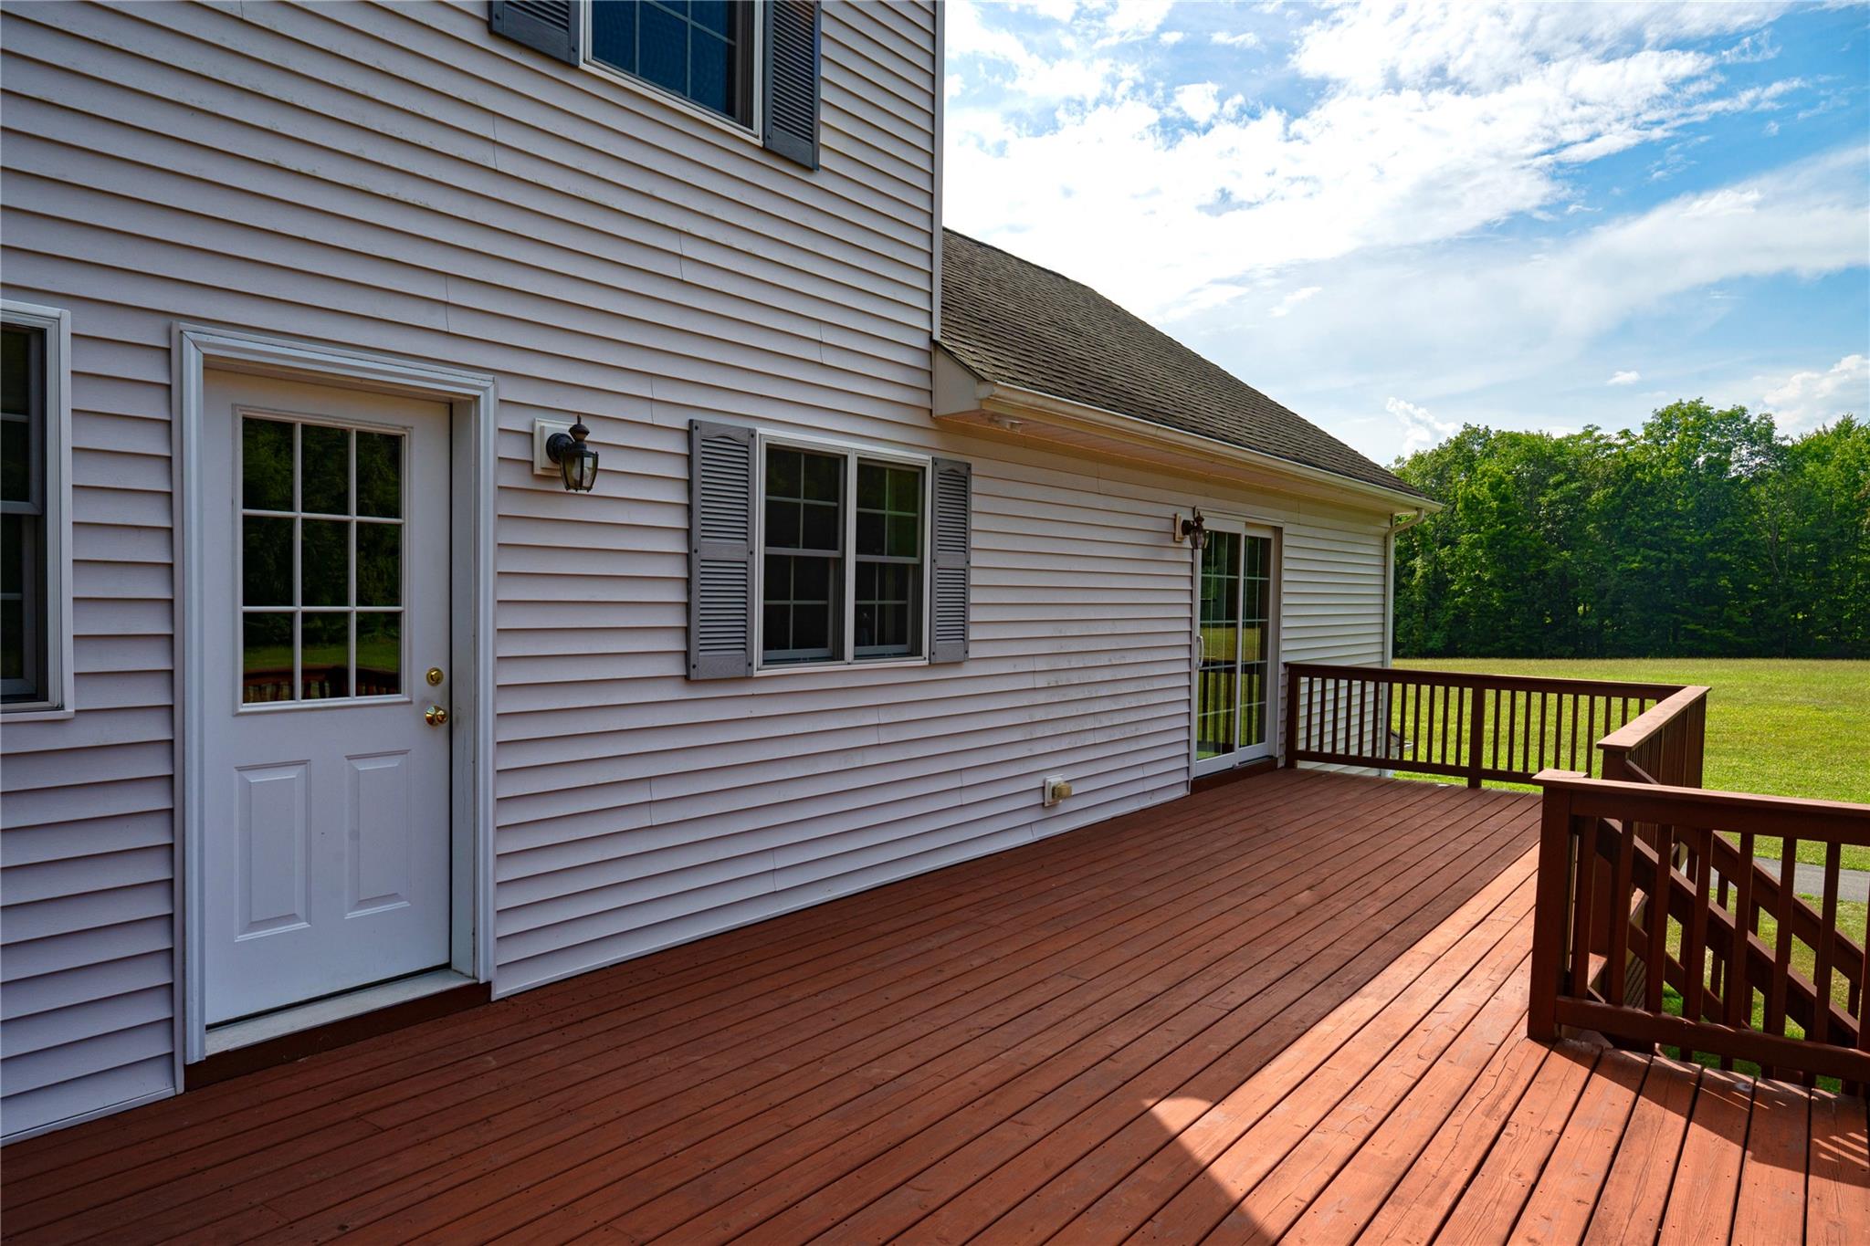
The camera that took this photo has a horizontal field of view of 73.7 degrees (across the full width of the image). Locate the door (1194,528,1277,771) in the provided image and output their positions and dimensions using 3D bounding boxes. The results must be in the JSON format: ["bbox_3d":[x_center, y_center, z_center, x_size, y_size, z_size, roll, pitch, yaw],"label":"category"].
[{"bbox_3d":[2.441,0.179,10.156,0.110,2.007,1.813,1,1,36],"label":"door"}]

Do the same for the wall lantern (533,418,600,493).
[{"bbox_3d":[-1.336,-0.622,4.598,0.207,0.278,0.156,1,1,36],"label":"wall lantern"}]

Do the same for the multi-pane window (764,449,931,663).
[{"bbox_3d":[-0.425,-0.316,6.104,0.090,1.062,1.288,1,1,36],"label":"multi-pane window"}]

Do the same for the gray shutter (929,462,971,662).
[{"bbox_3d":[0.081,-0.329,6.729,0.040,1.091,0.357,1,1,36],"label":"gray shutter"}]

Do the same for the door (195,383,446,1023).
[{"bbox_3d":[-2.020,0.223,4.139,0.050,2.033,0.910,1,1,36],"label":"door"}]

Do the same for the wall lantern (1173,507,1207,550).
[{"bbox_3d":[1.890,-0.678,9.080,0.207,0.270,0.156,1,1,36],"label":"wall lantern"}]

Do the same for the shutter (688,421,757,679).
[{"bbox_3d":[-0.905,-0.305,5.359,0.040,1.087,0.357,1,1,36],"label":"shutter"}]

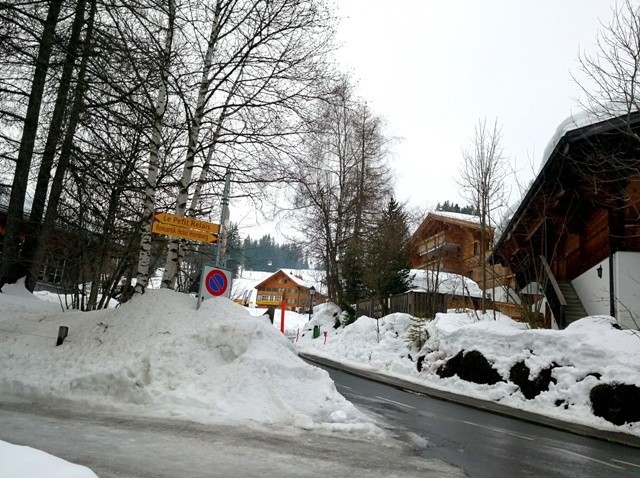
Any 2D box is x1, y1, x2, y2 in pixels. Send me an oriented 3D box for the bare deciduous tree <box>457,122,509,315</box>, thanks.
[{"bbox_3d":[8.241,-1.180,24.810,2.400,9.980,2.400,4,-9,0],"label":"bare deciduous tree"}]

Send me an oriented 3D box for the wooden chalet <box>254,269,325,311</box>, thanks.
[{"bbox_3d":[-7.507,12.827,128.829,14.200,10.200,11.500,-2,-11,33],"label":"wooden chalet"}]

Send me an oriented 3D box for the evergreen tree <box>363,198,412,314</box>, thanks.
[{"bbox_3d":[4.588,1.200,32.644,3.200,7.930,3.200,4,-9,0],"label":"evergreen tree"}]

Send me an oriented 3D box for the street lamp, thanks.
[{"bbox_3d":[-0.782,6.214,45.308,0.480,3.790,0.480,4,-9,0],"label":"street lamp"}]

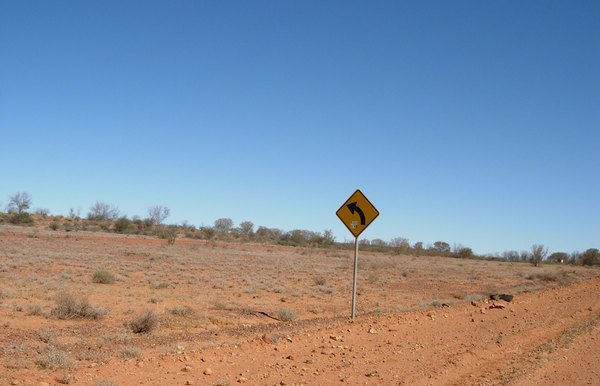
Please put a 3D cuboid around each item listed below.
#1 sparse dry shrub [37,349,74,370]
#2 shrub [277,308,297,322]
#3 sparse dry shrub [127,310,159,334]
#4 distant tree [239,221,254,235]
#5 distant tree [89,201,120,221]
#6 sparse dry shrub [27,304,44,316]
[{"bbox_3d":[-2.728,1.858,7.350,0.411,0.228,0.378,4,-5,-19],"label":"sparse dry shrub"},{"bbox_3d":[-0.250,2.455,13.200,0.428,0.261,0.393,3,-5,-1],"label":"shrub"},{"bbox_3d":[-2.463,2.025,10.300,0.485,0.349,0.447,4,-5,-13],"label":"sparse dry shrub"},{"bbox_3d":[-10.559,6.809,130.000,3.158,2.763,3.000,3,-4,0],"label":"distant tree"},{"bbox_3d":[-31.164,2.790,105.000,4.948,3.188,4.552,4,-5,-16],"label":"distant tree"},{"bbox_3d":[-4.971,2.204,12.396,0.338,0.184,0.285,4,-4,-22],"label":"sparse dry shrub"}]

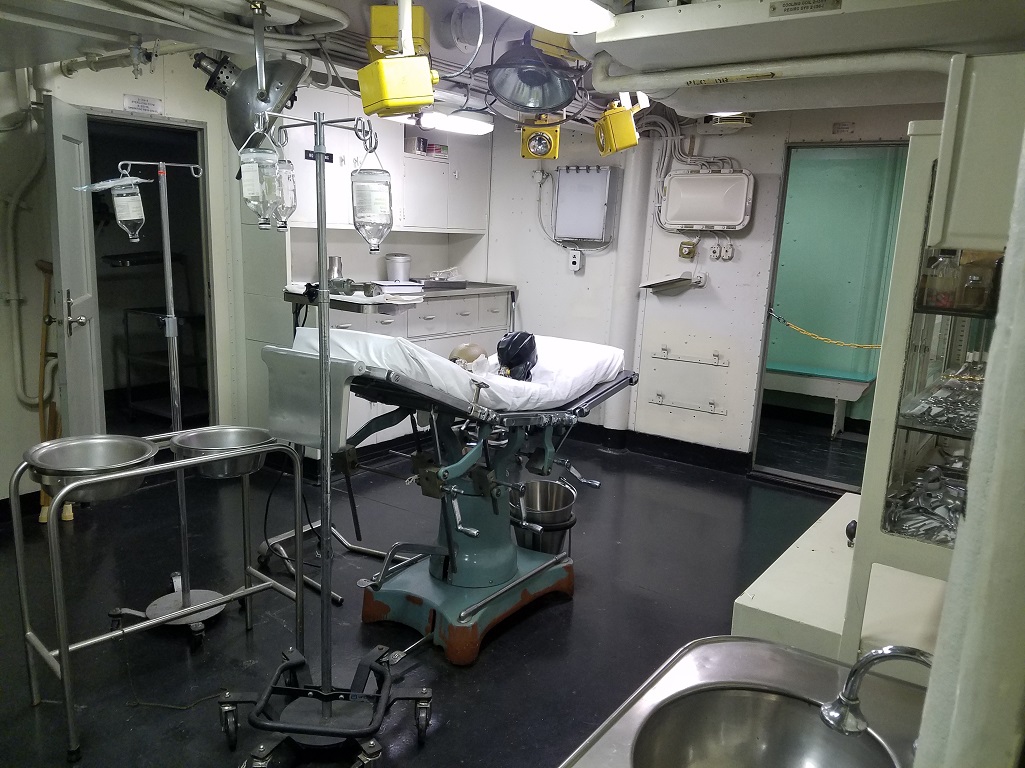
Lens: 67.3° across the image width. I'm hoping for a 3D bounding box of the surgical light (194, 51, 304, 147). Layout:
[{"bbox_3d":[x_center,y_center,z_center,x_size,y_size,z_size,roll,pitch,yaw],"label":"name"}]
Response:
[{"bbox_3d":[-0.826,-0.881,2.288,0.305,0.350,0.350,32,11,-5],"label":"surgical light"}]

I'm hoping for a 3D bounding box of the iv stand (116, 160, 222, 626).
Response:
[{"bbox_3d":[-1.173,0.076,2.717,0.440,1.662,0.420,-3,13,-24],"label":"iv stand"}]

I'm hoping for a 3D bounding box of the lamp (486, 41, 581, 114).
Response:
[{"bbox_3d":[0.088,-1.272,3.039,0.360,0.250,0.360,1,-10,0],"label":"lamp"}]

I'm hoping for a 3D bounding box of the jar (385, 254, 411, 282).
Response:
[{"bbox_3d":[-0.790,-0.785,5.339,0.178,0.224,0.178,2,12,0],"label":"jar"}]

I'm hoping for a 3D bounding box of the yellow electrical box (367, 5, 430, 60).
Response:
[{"bbox_3d":[-0.366,-1.125,2.470,0.172,0.160,0.150,4,12,9],"label":"yellow electrical box"}]

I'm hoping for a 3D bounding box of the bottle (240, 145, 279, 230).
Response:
[{"bbox_3d":[-0.583,-0.452,1.785,0.088,0.190,0.088,11,14,35],"label":"bottle"}]

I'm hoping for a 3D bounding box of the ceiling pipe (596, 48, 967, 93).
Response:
[{"bbox_3d":[0.837,-1.098,2.702,1.290,0.105,0.100,11,14,35],"label":"ceiling pipe"}]

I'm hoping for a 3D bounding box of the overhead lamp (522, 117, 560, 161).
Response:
[{"bbox_3d":[0.121,-1.063,3.340,0.168,0.178,0.175,3,27,5],"label":"overhead lamp"}]

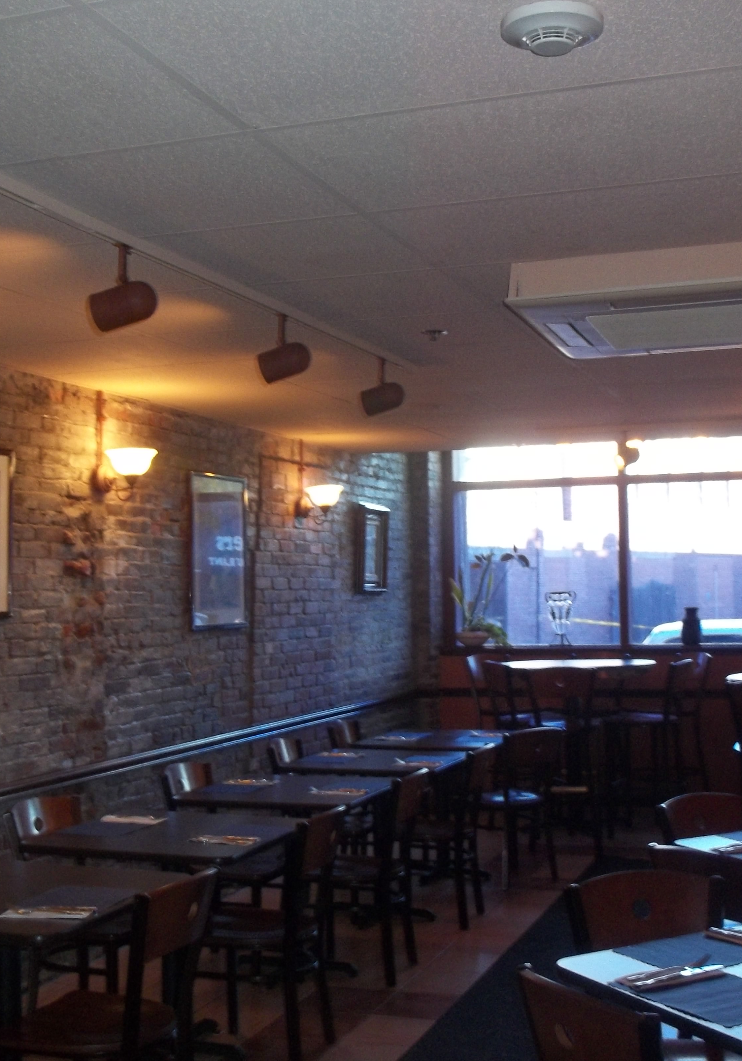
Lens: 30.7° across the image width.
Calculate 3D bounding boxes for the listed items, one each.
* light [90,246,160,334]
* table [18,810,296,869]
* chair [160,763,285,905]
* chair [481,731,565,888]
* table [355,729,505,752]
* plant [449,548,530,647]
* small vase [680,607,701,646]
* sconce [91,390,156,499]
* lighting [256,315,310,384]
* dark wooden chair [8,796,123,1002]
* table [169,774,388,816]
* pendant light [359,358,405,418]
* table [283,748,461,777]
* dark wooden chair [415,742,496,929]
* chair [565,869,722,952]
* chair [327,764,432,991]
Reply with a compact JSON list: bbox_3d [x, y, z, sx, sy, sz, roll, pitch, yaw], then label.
[{"bbox_3d":[-0.622,-0.603,3.353,0.175,0.215,0.105,0,-2,4],"label":"light"},{"bbox_3d":[-0.694,1.424,4.665,0.800,0.745,0.660,-2,-3,20],"label":"table"},{"bbox_3d":[-0.583,1.430,5.732,0.500,0.830,0.420,-2,-3,20],"label":"chair"},{"bbox_3d":[0.774,1.499,7.427,0.420,0.850,0.450,1,-3,-32],"label":"chair"},{"bbox_3d":[0.347,1.530,7.469,0.760,0.750,0.770,-1,-2,20],"label":"table"},{"bbox_3d":[0.866,0.488,9.834,0.580,0.710,0.450,-2,-3,20],"label":"plant"},{"bbox_3d":[2.285,0.683,9.630,0.135,0.275,0.135,-2,-3,20],"label":"small vase"},{"bbox_3d":[-1.060,-0.380,5.788,0.320,0.490,0.250,-2,-3,20],"label":"sconce"},{"bbox_3d":[-0.268,-0.564,4.168,0.155,0.215,0.100,-1,-3,13],"label":"lighting"},{"bbox_3d":[-0.957,1.389,4.763,0.500,0.830,0.430,-2,-3,20],"label":"dark wooden chair"},{"bbox_3d":[-0.319,1.458,5.643,0.760,0.750,0.770,-1,-2,20],"label":"table"},{"bbox_3d":[0.042,-0.535,5.074,0.175,0.215,0.105,-1,-2,10],"label":"pendant light"},{"bbox_3d":[0.077,1.517,6.689,0.750,0.760,0.780,-2,-3,20],"label":"table"},{"bbox_3d":[0.359,1.462,6.547,0.440,0.850,0.420,-2,-3,20],"label":"dark wooden chair"},{"bbox_3d":[0.771,1.302,3.263,0.430,0.850,0.460,0,-3,-13],"label":"chair"},{"bbox_3d":[-0.046,1.421,5.673,0.500,0.830,0.420,-2,-3,22],"label":"chair"}]

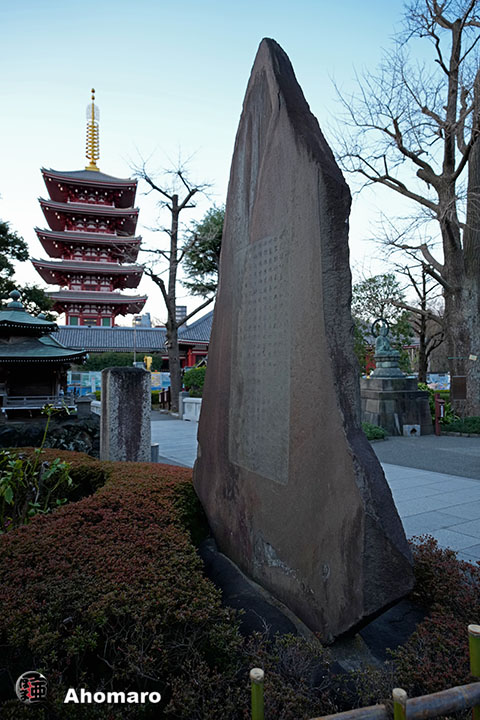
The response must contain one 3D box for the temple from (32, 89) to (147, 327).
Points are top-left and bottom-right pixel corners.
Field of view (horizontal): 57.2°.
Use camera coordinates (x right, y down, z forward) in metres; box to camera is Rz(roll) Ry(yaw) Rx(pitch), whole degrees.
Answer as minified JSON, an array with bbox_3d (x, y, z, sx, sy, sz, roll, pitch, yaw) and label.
[{"bbox_3d":[-26.200,-24.335,78.488,17.500,48.300,17.500,1,-3,-16],"label":"temple"}]

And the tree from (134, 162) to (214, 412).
[{"bbox_3d":[-3.103,-3.584,21.169,4.200,12.074,4.000,0,-2,0],"label":"tree"}]

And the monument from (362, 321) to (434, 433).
[{"bbox_3d":[4.451,0.460,13.192,1.800,3.394,1.800,1,-3,-16],"label":"monument"}]

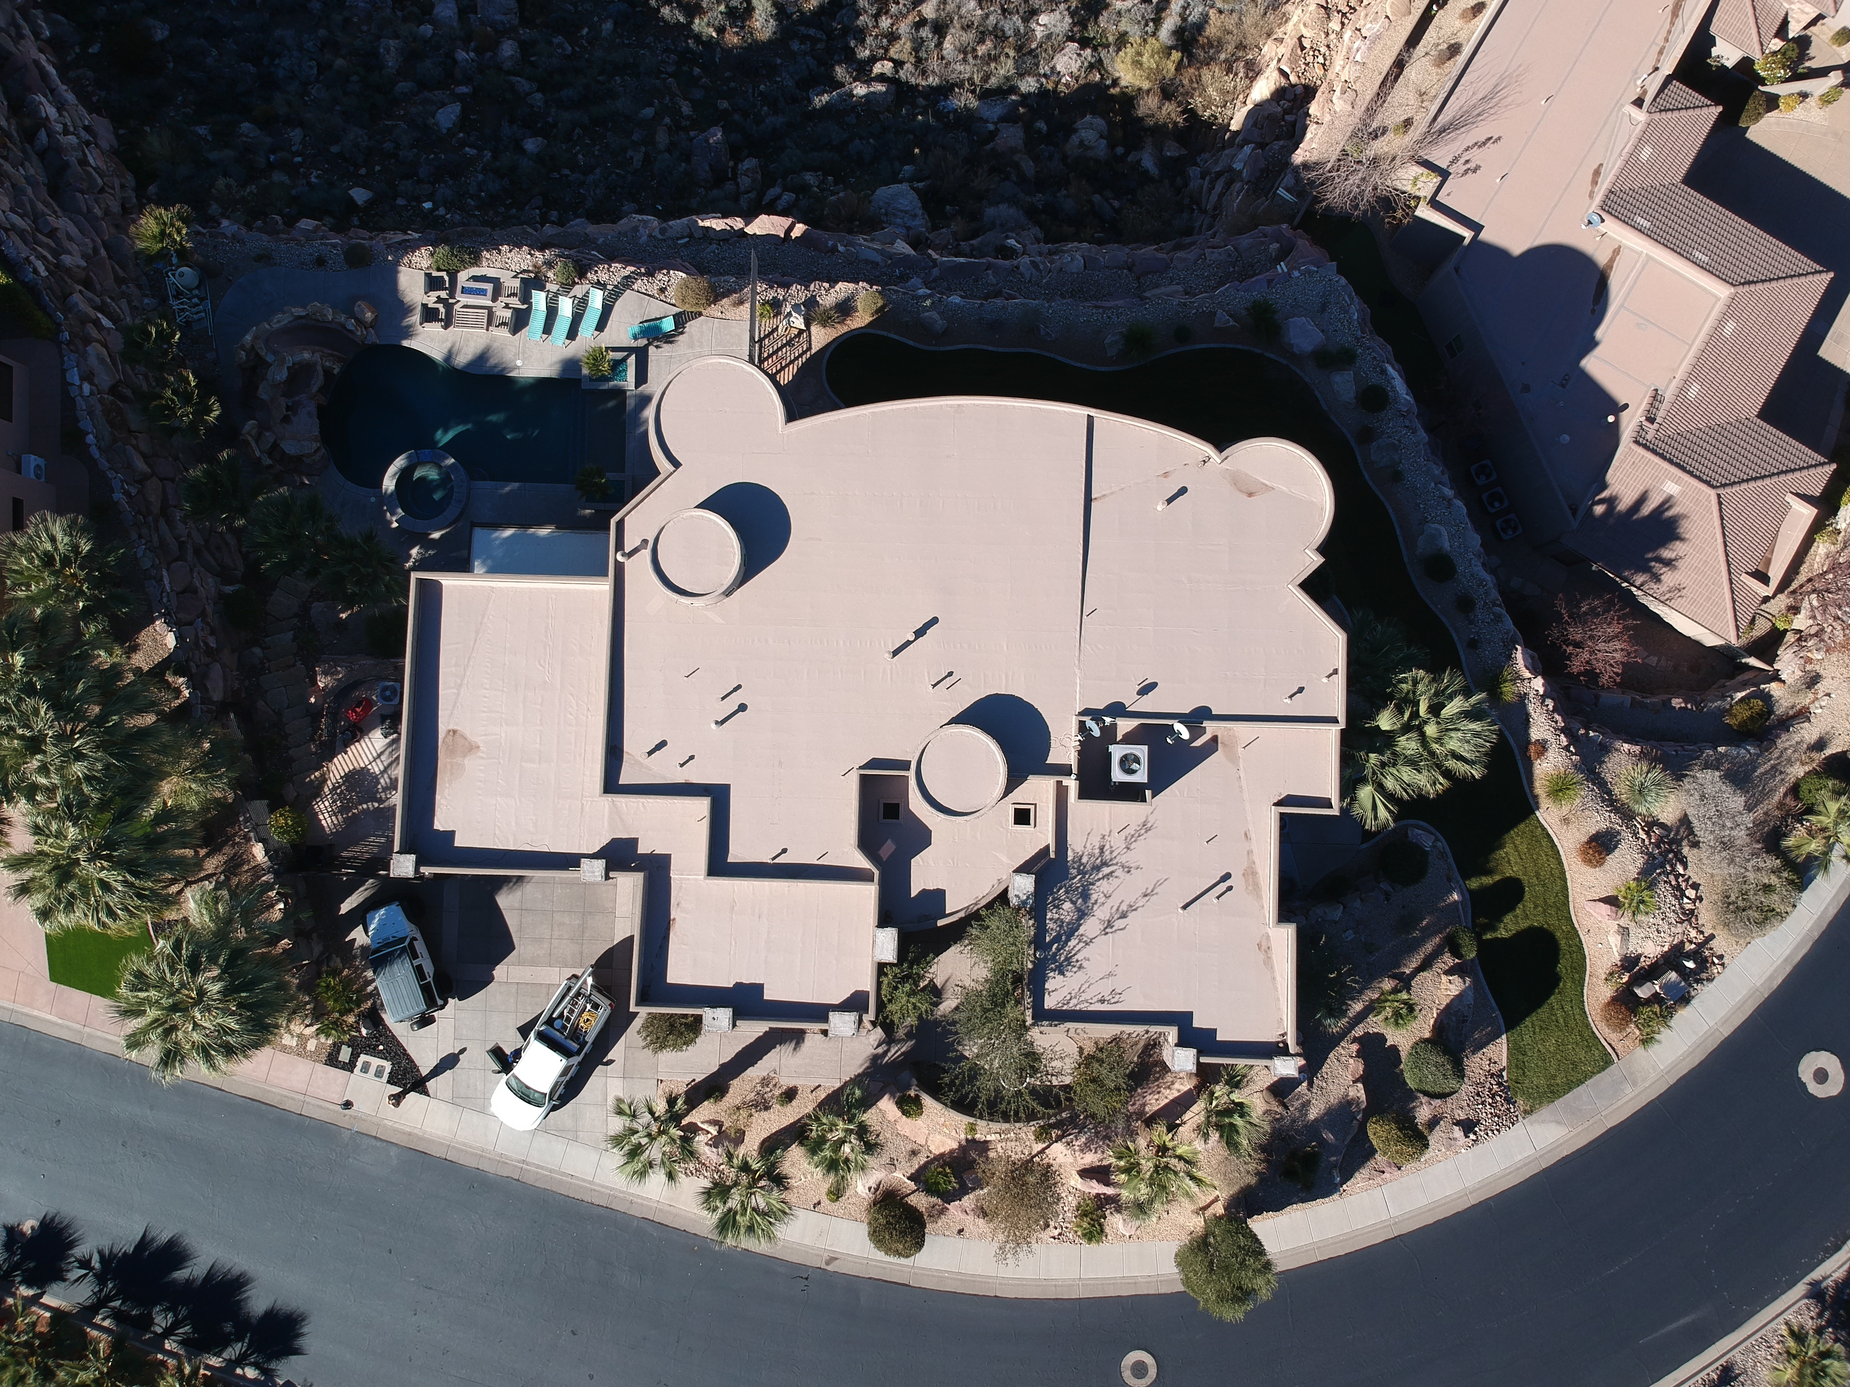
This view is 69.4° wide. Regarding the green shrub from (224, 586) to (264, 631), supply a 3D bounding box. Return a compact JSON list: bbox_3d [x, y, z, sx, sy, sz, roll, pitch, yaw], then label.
[{"bbox_3d":[-26.685,-3.311,52.318,1.450,1.300,1.600,0,86,0],"label":"green shrub"}]

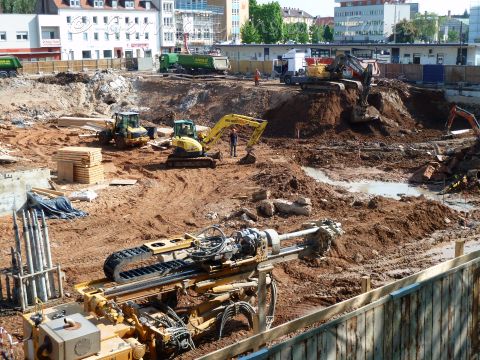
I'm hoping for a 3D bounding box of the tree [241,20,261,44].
[{"bbox_3d":[2.355,-29.990,145.968,4.400,9.710,4.400,-1,11,0],"label":"tree"}]

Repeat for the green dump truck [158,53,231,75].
[{"bbox_3d":[-5.674,-14.340,83.000,9.200,3.100,2.550,7,14,34],"label":"green dump truck"}]

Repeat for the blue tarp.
[{"bbox_3d":[-7.778,1.024,28.518,2.600,0.720,1.500,-2,12,-6],"label":"blue tarp"}]

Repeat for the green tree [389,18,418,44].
[{"bbox_3d":[38.378,-32.700,155.999,6.500,10.020,6.500,-1,11,0],"label":"green tree"}]

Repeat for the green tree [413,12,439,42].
[{"bbox_3d":[44.672,-34.616,161.149,6.300,11.530,6.300,-1,11,0],"label":"green tree"}]

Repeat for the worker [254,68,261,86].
[{"bbox_3d":[1.788,-10.441,68.000,0.450,1.780,0.600,0,12,6],"label":"worker"}]

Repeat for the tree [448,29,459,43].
[{"bbox_3d":[52.980,-33.750,165.774,2.500,7.770,2.500,-1,11,0],"label":"tree"}]

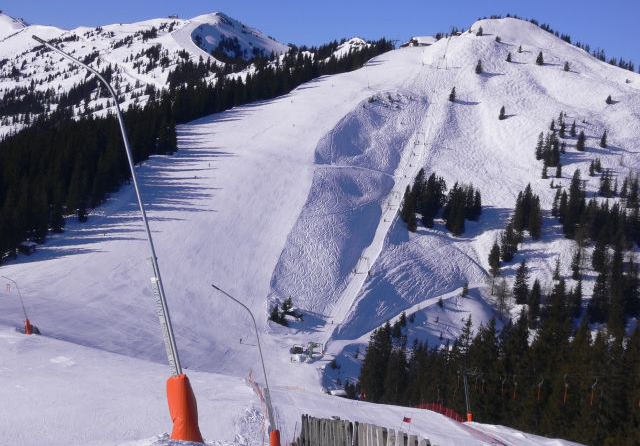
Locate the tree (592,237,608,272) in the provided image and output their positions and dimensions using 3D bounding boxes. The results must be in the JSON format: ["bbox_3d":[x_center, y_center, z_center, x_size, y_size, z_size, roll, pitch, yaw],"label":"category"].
[{"bbox_3d":[111.920,12.570,450.000,6.190,15.160,6.190,0,2,0],"label":"tree"}]

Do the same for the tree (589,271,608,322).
[{"bbox_3d":[100.010,26.390,405.000,6.970,19.390,6.970,0,2,0],"label":"tree"}]

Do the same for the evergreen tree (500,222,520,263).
[{"bbox_3d":[80.230,7.790,475.000,8.170,16.850,8.170,0,2,0],"label":"evergreen tree"}]

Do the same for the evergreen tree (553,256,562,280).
[{"bbox_3d":[93.710,17.950,445.000,3.830,8.680,3.830,0,2,0],"label":"evergreen tree"}]

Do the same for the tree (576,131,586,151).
[{"bbox_3d":[132.160,-41.190,570.000,4.900,10.110,4.900,0,2,0],"label":"tree"}]

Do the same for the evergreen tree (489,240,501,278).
[{"bbox_3d":[69.630,14.560,450.000,4.640,15.960,4.640,0,2,0],"label":"evergreen tree"}]

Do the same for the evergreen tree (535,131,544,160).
[{"bbox_3d":[108.990,-38.480,560.000,4.820,13.900,4.820,0,2,0],"label":"evergreen tree"}]

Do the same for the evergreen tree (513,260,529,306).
[{"bbox_3d":[75.560,22.420,425.000,5.850,17.330,5.850,0,2,0],"label":"evergreen tree"}]

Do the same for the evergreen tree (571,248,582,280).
[{"bbox_3d":[101.210,15.980,445.000,4.590,12.630,4.590,0,2,0],"label":"evergreen tree"}]

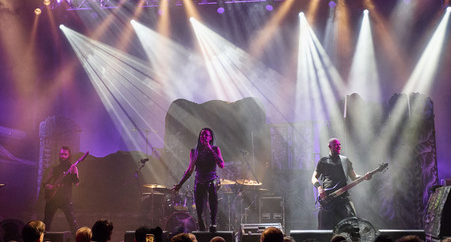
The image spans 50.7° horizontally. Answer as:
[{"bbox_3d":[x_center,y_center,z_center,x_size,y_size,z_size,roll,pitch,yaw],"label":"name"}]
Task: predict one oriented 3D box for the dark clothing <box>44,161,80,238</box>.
[{"bbox_3d":[-2.655,1.319,7.700,0.580,1.360,0.420,2,-9,-11],"label":"dark clothing"}]

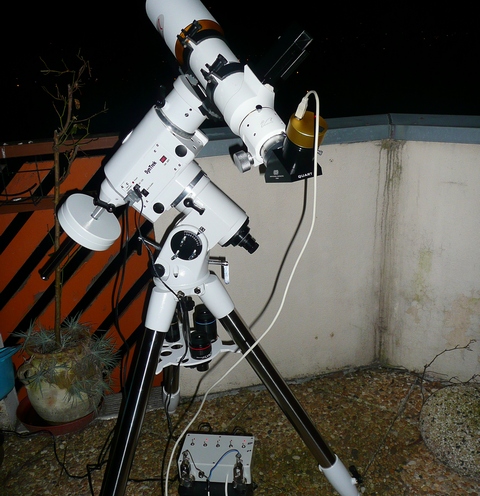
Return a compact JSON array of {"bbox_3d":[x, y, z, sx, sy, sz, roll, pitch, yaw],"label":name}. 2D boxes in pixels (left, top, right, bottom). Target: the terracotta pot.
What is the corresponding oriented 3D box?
[{"bbox_3d":[-0.670,0.473,1.932,0.305,0.300,0.285,-4,19,1],"label":"terracotta pot"}]

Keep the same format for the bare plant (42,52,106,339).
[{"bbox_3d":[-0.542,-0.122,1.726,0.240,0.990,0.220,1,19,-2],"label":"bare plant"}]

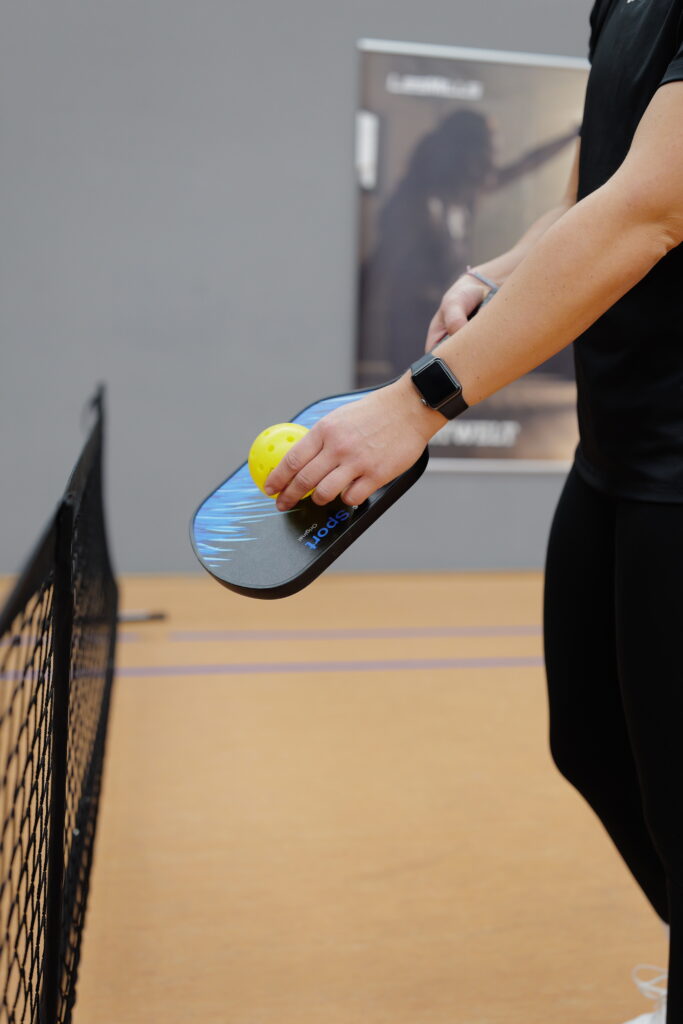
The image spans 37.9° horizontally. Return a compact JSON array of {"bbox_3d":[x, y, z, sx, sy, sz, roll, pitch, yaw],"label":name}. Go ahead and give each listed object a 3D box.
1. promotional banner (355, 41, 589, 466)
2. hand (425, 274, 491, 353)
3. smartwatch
[{"bbox_3d":[0.940,-1.629,6.559,1.720,2.716,0.040,0,5,-10],"label":"promotional banner"},{"bbox_3d":[0.128,-0.209,1.085,0.125,0.085,0.090,-49,27,-18],"label":"hand"},{"bbox_3d":[0.097,-0.123,0.980,0.037,0.064,0.050,-38,-10,5],"label":"smartwatch"}]

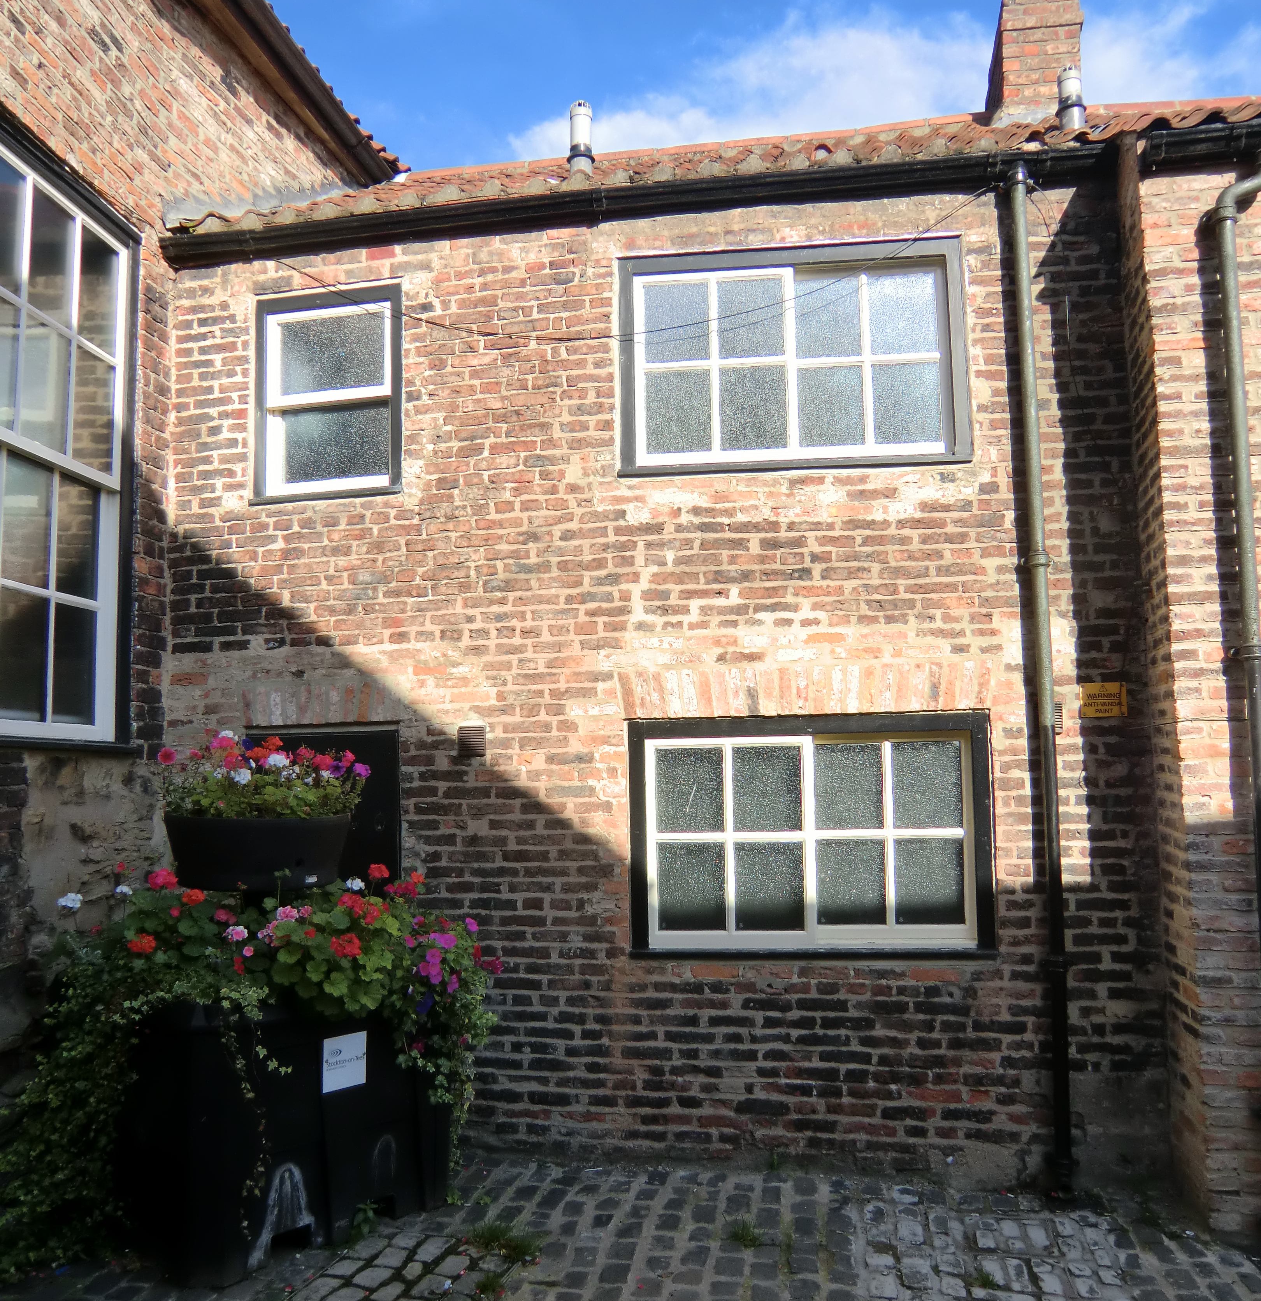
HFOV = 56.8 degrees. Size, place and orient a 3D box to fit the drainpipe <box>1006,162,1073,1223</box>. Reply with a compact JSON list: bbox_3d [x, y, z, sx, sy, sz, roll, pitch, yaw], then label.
[{"bbox_3d":[1.751,0.032,4.979,0.095,4.418,0.110,-1,-5,6],"label":"drainpipe"}]

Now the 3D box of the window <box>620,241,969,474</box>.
[{"bbox_3d":[0.738,-1.323,5.355,1.564,1.034,0.110,-2,-5,6],"label":"window"}]

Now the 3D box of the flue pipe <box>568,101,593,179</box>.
[{"bbox_3d":[-0.276,-2.816,6.450,0.140,0.426,0.140,-1,-6,0],"label":"flue pipe"}]

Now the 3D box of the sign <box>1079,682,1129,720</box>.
[{"bbox_3d":[2.081,0.221,5.122,0.196,0.153,0.008,-2,-6,11],"label":"sign"}]

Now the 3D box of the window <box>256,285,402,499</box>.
[{"bbox_3d":[-1.560,-1.323,6.002,0.807,1.082,0.090,-2,-6,11],"label":"window"}]

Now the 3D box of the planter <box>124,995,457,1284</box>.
[{"bbox_3d":[-1.478,1.808,4.764,1.020,0.930,1.080,-6,-8,43],"label":"planter"}]

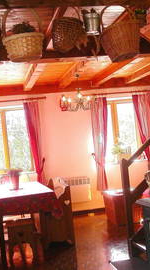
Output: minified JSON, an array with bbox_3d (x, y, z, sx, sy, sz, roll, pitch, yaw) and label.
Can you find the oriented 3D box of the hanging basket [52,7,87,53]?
[{"bbox_3d":[-0.047,-0.818,3.046,0.245,0.340,0.240,-5,-2,-11],"label":"hanging basket"}]

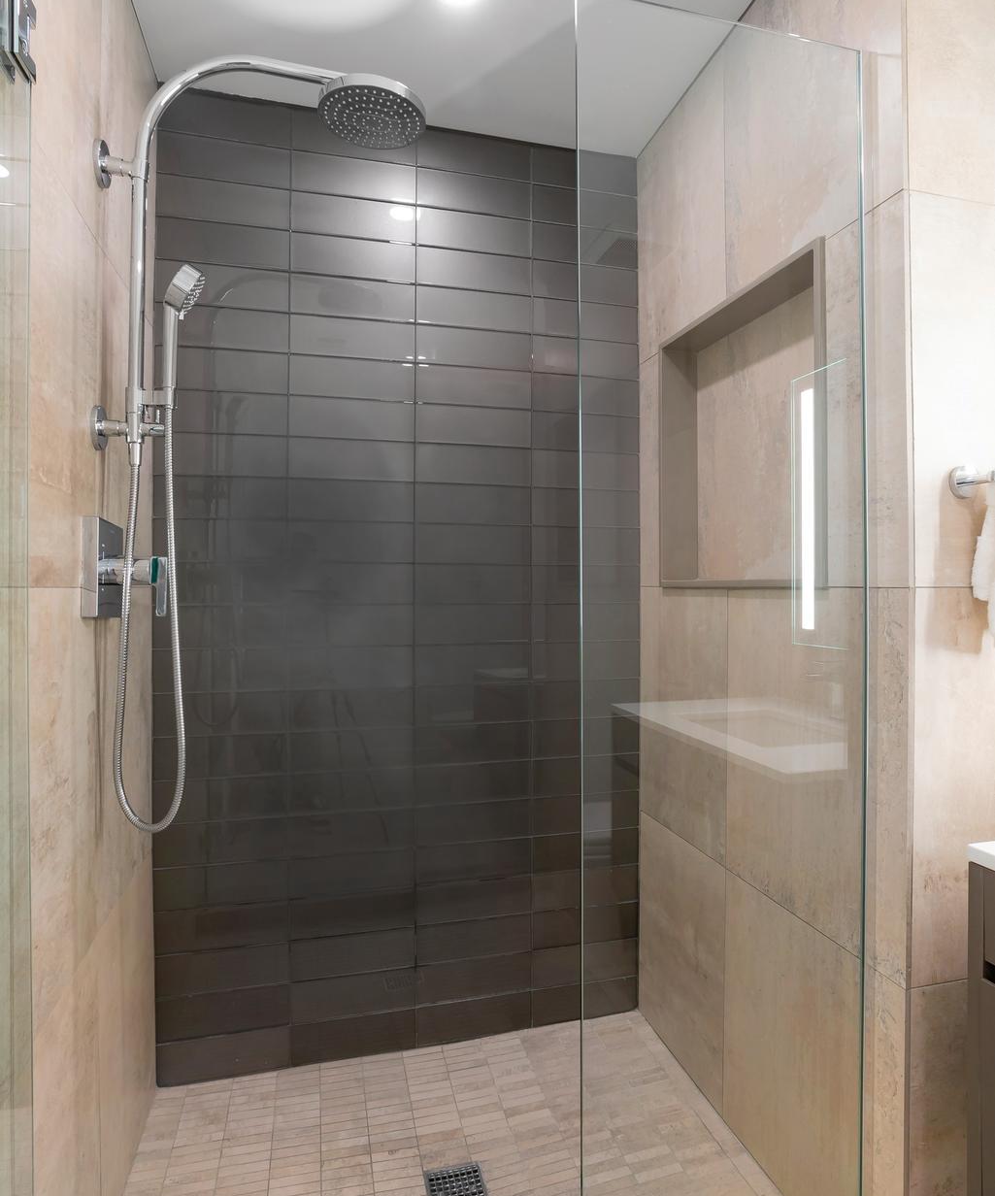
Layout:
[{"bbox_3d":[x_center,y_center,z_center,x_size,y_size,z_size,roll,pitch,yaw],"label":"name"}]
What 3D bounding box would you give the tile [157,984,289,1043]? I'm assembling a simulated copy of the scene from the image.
[{"bbox_3d":[-0.655,0.991,1.688,0.301,0.100,0.010,0,-1,-14],"label":"tile"}]

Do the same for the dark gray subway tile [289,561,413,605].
[{"bbox_3d":[-0.359,-0.035,1.769,0.306,0.100,0.010,0,-1,-14],"label":"dark gray subway tile"}]

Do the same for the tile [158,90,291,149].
[{"bbox_3d":[-0.660,-1.155,1.685,0.306,0.100,0.010,0,0,-14],"label":"tile"}]

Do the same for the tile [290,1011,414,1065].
[{"bbox_3d":[-0.356,1.089,1.744,0.306,0.100,0.010,0,0,-14],"label":"tile"}]

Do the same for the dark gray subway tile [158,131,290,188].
[{"bbox_3d":[-0.657,-1.050,1.696,0.299,0.100,0.010,0,0,-14],"label":"dark gray subway tile"}]

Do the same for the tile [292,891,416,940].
[{"bbox_3d":[-0.357,0.783,1.746,0.306,0.100,0.010,0,0,-14],"label":"tile"}]

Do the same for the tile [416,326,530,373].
[{"bbox_3d":[-0.059,-0.648,1.838,0.304,0.100,0.010,0,0,-14],"label":"tile"}]

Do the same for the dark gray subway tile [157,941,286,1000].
[{"bbox_3d":[-0.650,0.885,1.680,0.299,0.100,0.010,0,0,-14],"label":"dark gray subway tile"}]

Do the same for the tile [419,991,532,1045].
[{"bbox_3d":[-0.056,1.089,1.816,0.306,0.100,0.010,0,0,-14],"label":"tile"}]

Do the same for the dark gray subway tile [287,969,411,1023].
[{"bbox_3d":[-0.356,0.987,1.744,0.306,0.100,0.010,0,0,-14],"label":"dark gray subway tile"}]

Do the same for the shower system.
[{"bbox_3d":[-0.422,-0.294,1.309,0.578,1.426,0.200,0,-1,-14],"label":"shower system"}]

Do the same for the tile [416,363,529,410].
[{"bbox_3d":[-0.059,-0.547,1.837,0.304,0.100,0.010,0,0,-14],"label":"tile"}]

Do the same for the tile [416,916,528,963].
[{"bbox_3d":[-0.057,0.888,1.834,0.306,0.100,0.010,0,-1,-14],"label":"tile"}]

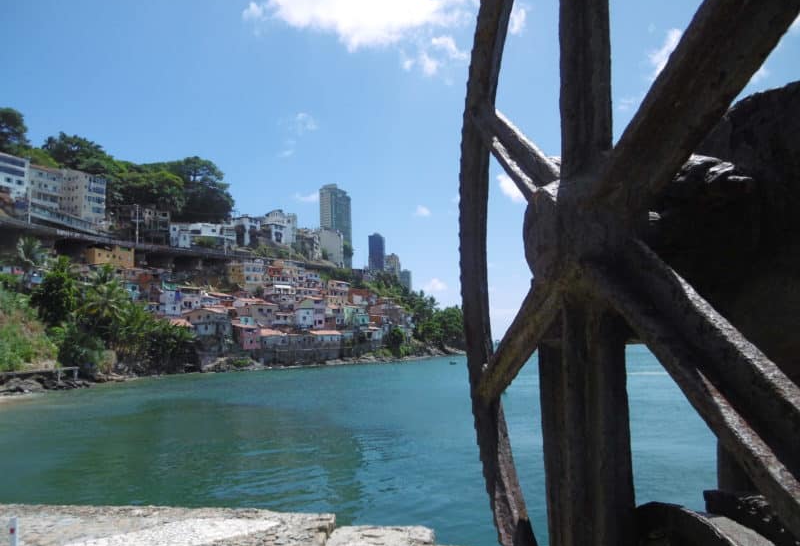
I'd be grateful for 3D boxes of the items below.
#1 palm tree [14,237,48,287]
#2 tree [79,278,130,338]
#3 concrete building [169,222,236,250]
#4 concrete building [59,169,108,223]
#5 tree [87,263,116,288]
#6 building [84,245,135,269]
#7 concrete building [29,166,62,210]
[{"bbox_3d":[-67.850,-2.020,102.000,6.100,9.500,6.100,3,-9,-33],"label":"palm tree"},{"bbox_3d":[-54.870,6.960,103.000,8.600,11.890,8.600,2,-8,-30],"label":"tree"},{"bbox_3d":[-56.610,-10.750,159.000,18.000,7.790,9.000,3,-9,-34],"label":"concrete building"},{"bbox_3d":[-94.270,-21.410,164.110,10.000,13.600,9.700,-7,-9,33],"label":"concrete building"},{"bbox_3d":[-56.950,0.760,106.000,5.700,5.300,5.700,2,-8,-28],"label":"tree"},{"bbox_3d":[-75.090,-3.860,143.190,5.000,5.300,10.700,-6,-8,28],"label":"building"},{"bbox_3d":[-91.280,-21.150,140.840,9.000,11.260,9.000,-6,-8,25],"label":"concrete building"}]

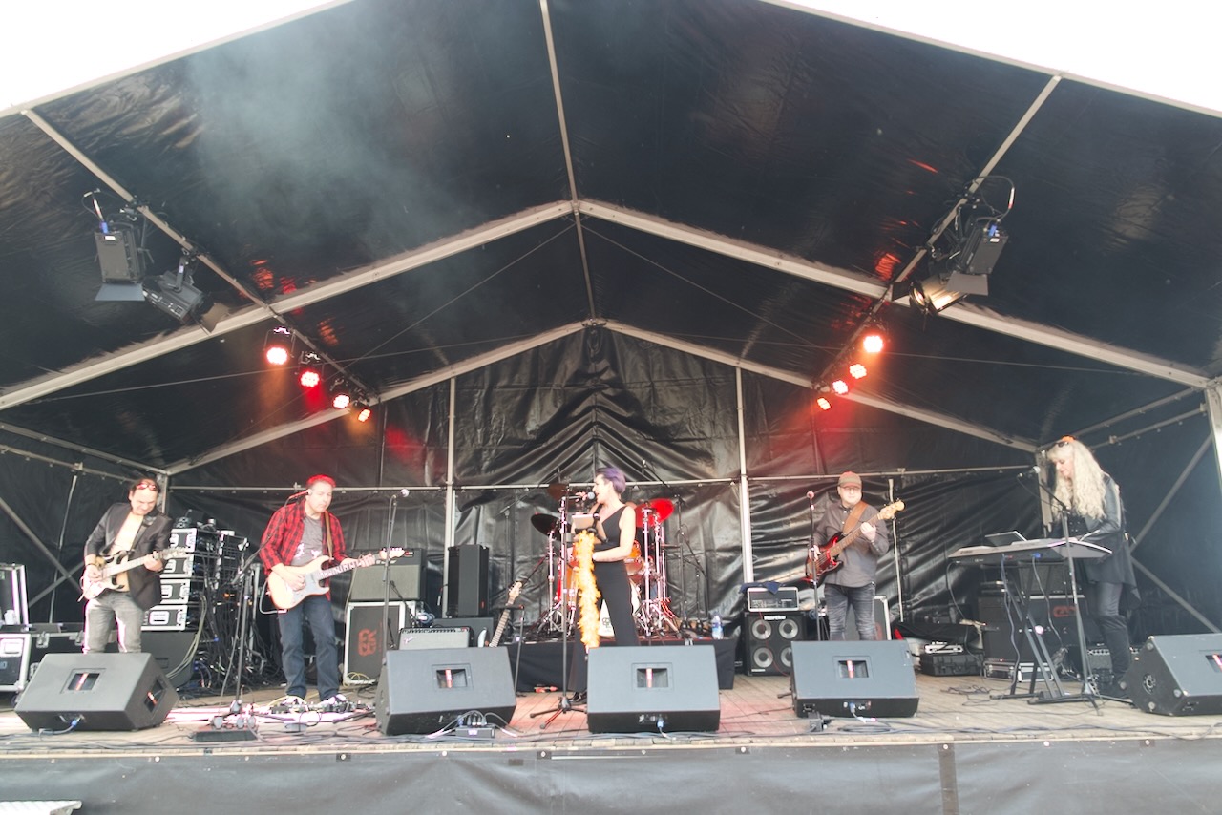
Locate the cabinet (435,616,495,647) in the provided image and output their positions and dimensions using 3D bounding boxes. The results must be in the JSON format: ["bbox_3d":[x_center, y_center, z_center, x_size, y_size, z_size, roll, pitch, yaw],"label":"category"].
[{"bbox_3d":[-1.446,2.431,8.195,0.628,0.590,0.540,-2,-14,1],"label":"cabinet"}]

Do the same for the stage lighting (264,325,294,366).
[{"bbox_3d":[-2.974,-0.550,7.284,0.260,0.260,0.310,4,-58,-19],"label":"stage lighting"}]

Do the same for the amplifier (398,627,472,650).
[{"bbox_3d":[-1.620,2.322,7.597,0.650,0.510,0.270,-1,-14,0],"label":"amplifier"}]

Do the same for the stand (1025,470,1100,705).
[{"bbox_3d":[2.936,1.128,5.270,0.580,1.520,0.580,-1,-14,1],"label":"stand"}]

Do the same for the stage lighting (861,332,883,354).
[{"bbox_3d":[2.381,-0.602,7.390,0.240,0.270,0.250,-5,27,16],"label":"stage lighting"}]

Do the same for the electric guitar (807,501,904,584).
[{"bbox_3d":[1.973,1.085,6.592,1.080,0.340,0.100,-35,-29,-8],"label":"electric guitar"}]

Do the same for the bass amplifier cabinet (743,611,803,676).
[{"bbox_3d":[1.629,2.363,8.187,0.580,0.600,0.420,-1,-14,1],"label":"bass amplifier cabinet"}]

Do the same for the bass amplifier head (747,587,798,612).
[{"bbox_3d":[1.596,1.922,8.153,0.520,0.240,0.330,-2,-14,3],"label":"bass amplifier head"}]

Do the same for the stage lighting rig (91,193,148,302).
[{"bbox_3d":[-3.064,-0.990,5.074,0.290,0.480,0.340,-7,-43,20],"label":"stage lighting rig"}]

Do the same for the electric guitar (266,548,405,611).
[{"bbox_3d":[-1.945,1.160,5.790,0.990,0.330,0.080,-15,-20,-1],"label":"electric guitar"}]

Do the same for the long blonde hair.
[{"bbox_3d":[3.383,0.522,5.898,0.340,0.580,0.320,3,-14,-16],"label":"long blonde hair"}]

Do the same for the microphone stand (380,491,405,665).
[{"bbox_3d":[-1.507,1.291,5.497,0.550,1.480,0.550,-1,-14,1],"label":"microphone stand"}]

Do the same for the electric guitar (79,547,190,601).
[{"bbox_3d":[-3.448,1.180,5.892,0.980,0.330,0.080,-21,-25,13],"label":"electric guitar"}]

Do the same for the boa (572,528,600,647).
[{"bbox_3d":[-0.178,1.351,5.958,0.200,0.970,0.180,-4,-14,12],"label":"boa"}]

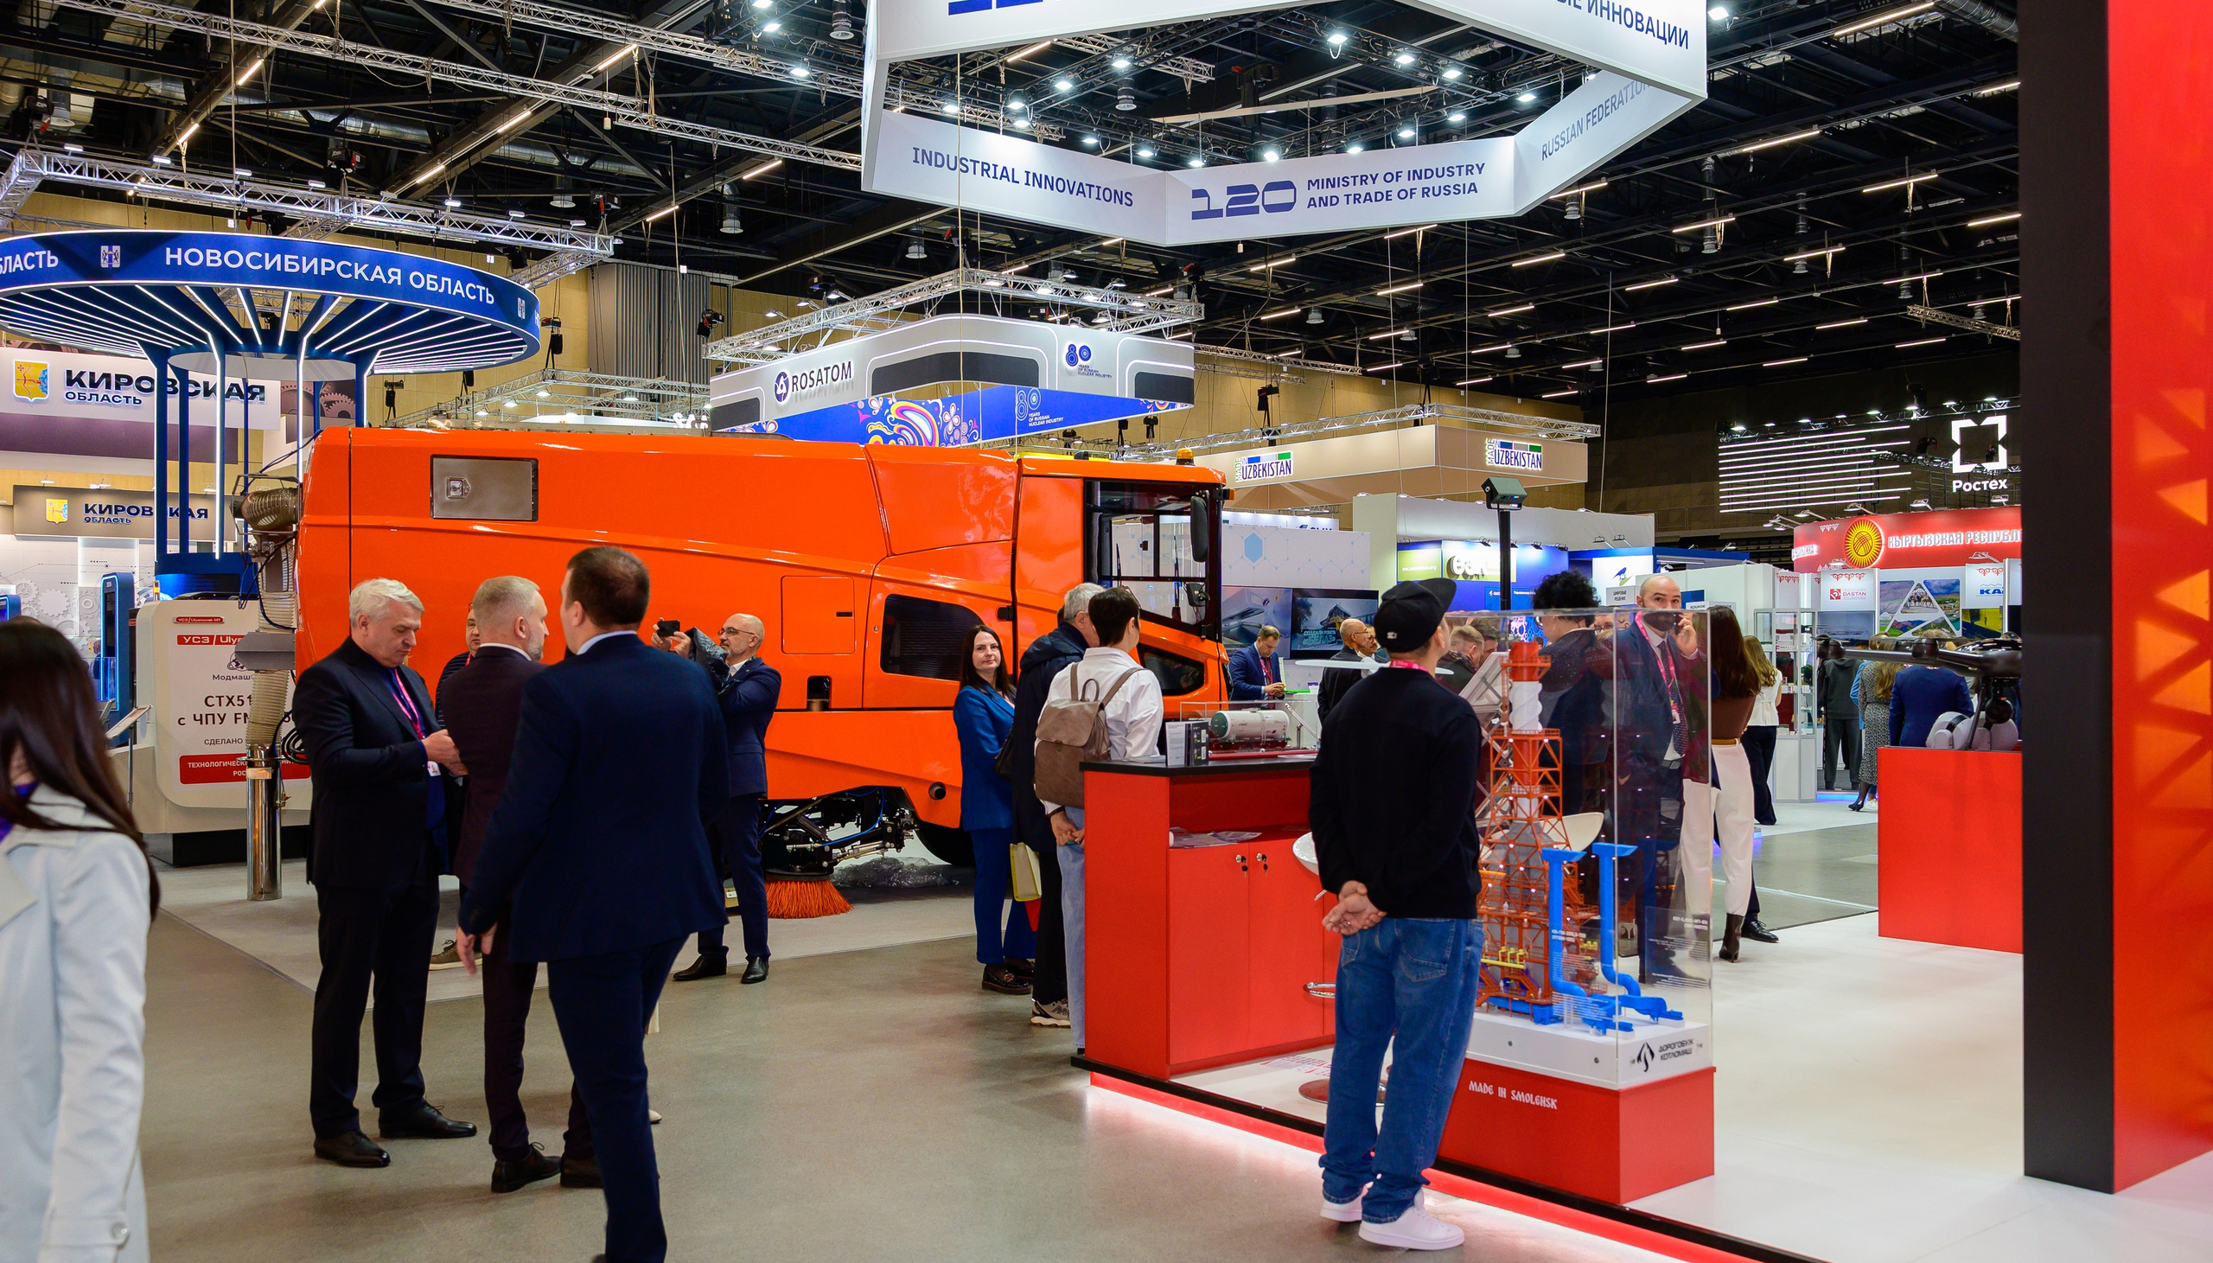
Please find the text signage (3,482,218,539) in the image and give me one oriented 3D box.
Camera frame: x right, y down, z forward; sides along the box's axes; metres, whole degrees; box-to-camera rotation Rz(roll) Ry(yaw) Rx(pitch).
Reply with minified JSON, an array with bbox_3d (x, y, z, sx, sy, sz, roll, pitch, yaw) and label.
[{"bbox_3d":[-12.157,-1.427,21.200,2.300,0.630,0.150,1,-1,-40],"label":"text signage"}]

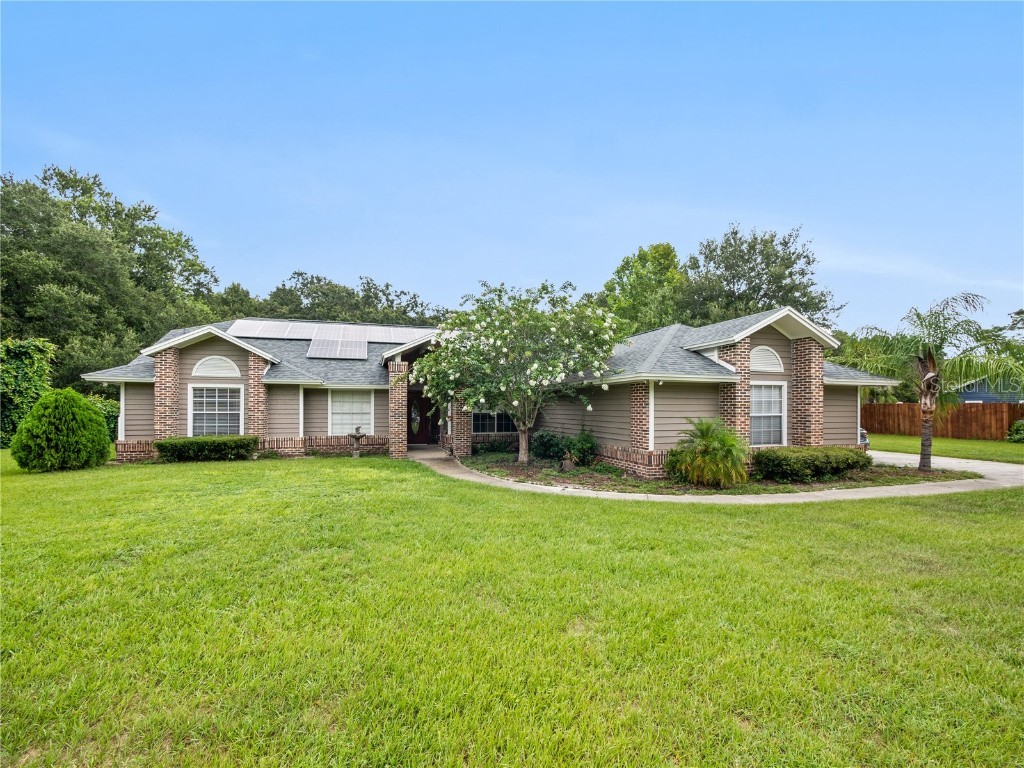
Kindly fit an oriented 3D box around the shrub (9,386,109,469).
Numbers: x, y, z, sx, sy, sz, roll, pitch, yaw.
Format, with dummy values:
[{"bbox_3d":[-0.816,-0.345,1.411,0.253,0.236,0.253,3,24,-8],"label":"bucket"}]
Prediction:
[{"bbox_3d":[-12.483,1.206,11.500,2.000,2.100,2.000,-3,-5,45],"label":"shrub"}]

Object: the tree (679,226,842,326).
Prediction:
[{"bbox_3d":[20.321,-4.660,34.000,13.000,16.870,12.000,-1,-3,17],"label":"tree"}]

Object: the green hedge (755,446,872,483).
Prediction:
[{"bbox_3d":[7.106,1.872,9.875,3.400,0.740,1.050,1,-3,-16],"label":"green hedge"}]

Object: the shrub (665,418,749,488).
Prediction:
[{"bbox_3d":[4.133,1.443,8.800,1.650,1.450,1.550,1,-3,-16],"label":"shrub"}]

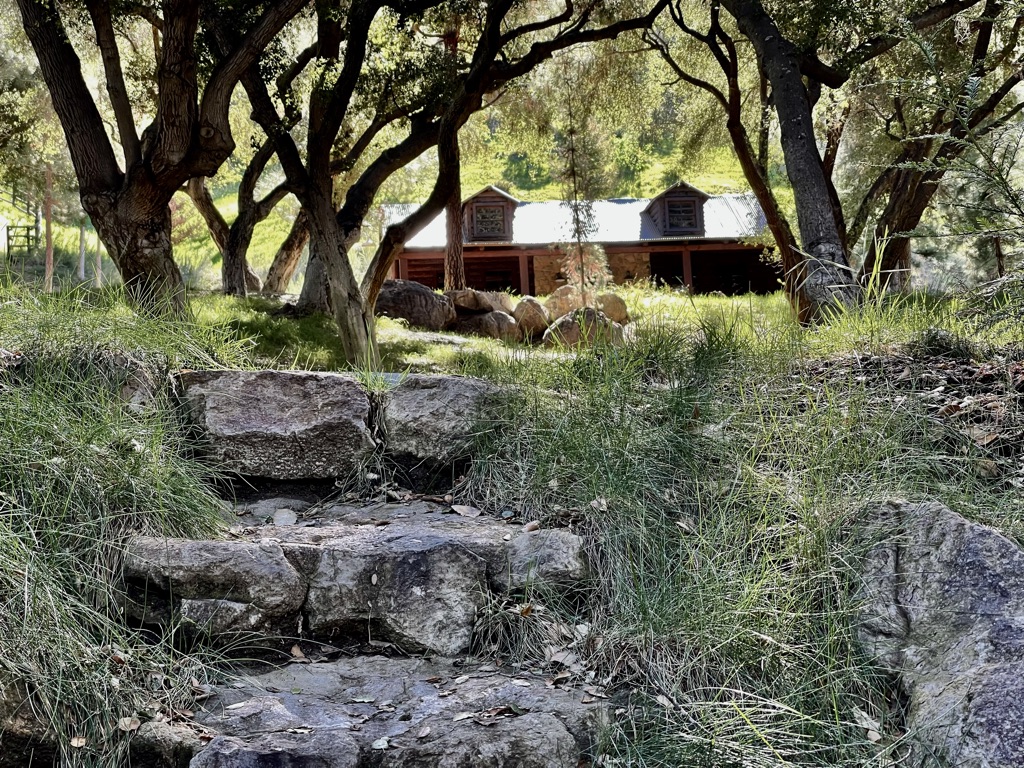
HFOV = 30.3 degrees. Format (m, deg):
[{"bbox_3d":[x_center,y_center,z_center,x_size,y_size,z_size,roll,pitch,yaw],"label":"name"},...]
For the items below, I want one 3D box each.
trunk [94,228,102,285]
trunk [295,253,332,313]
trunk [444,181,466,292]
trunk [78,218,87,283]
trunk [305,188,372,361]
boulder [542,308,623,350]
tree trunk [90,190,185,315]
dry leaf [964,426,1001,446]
[{"bbox_3d":[-6.552,-1.989,30.000,0.103,0.951,0.100,-1,3,0],"label":"trunk"},{"bbox_3d":[-1.661,-0.849,16.000,0.321,0.490,0.320,-1,3,0],"label":"trunk"},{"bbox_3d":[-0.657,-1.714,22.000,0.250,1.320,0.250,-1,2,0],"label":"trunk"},{"bbox_3d":[-6.352,-2.004,28.000,0.090,0.950,0.090,-1,2,0],"label":"trunk"},{"bbox_3d":[-0.779,-0.483,8.500,0.290,0.750,0.230,-1,2,0],"label":"trunk"},{"bbox_3d":[0.643,-0.491,16.900,0.741,0.366,0.620,-1,3,0],"label":"boulder"},{"bbox_3d":[-2.018,-0.719,10.200,0.470,0.640,0.420,-1,2,0],"label":"tree trunk"},{"bbox_3d":[1.044,0.117,4.200,0.078,0.020,0.060,-1,3,0],"label":"dry leaf"}]

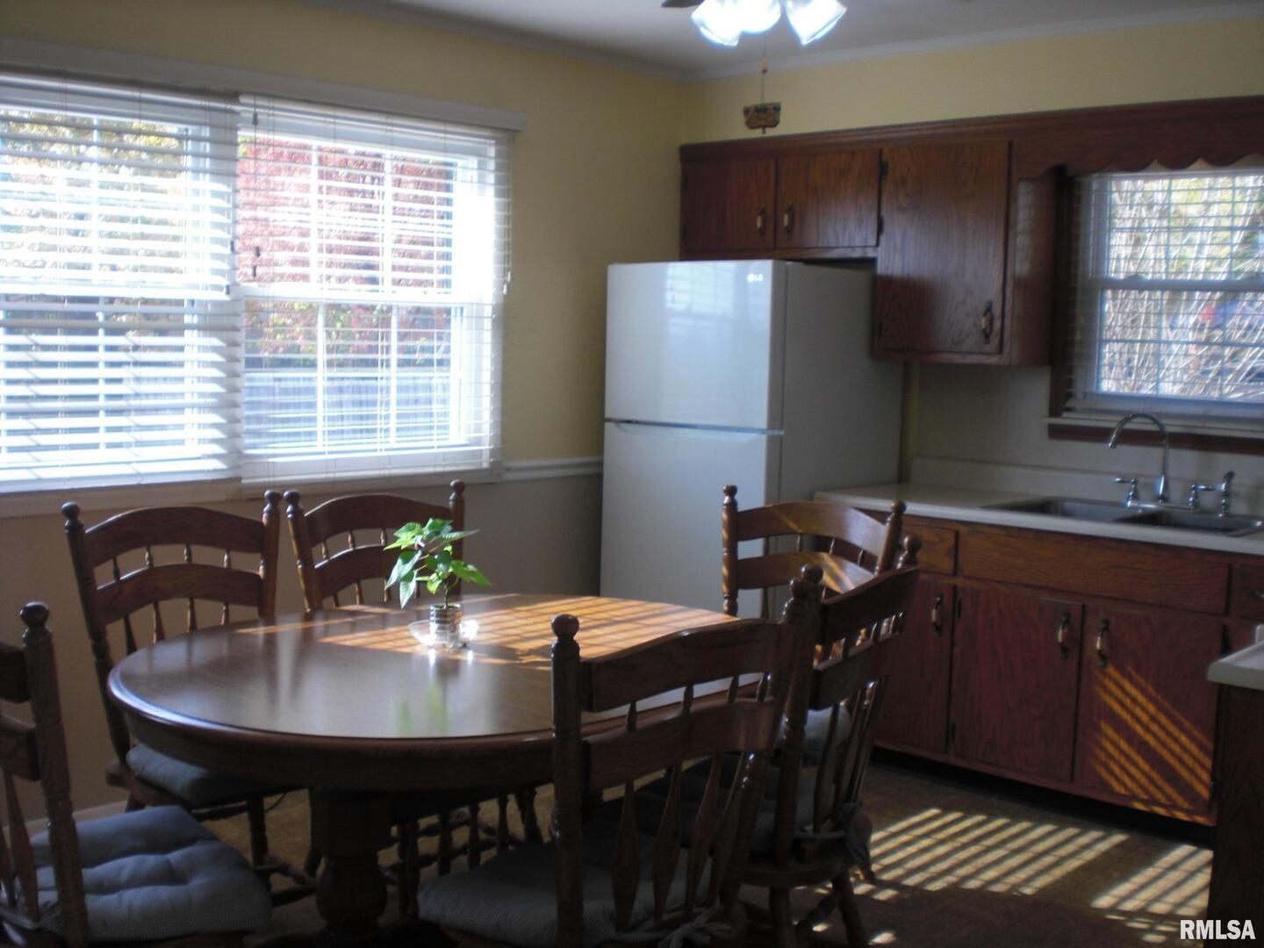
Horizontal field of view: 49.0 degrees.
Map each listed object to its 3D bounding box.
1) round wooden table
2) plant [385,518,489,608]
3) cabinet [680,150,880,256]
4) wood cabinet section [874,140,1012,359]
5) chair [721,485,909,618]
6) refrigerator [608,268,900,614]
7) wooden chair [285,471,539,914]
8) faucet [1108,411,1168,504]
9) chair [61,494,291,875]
[{"bbox_3d":[-0.344,0.749,2.959,1.430,0.750,1.140,-3,8,-38],"label":"round wooden table"},{"bbox_3d":[-0.417,0.191,2.969,0.210,0.180,0.185,0,6,-8],"label":"plant"},{"bbox_3d":[0.615,-0.979,5.105,0.860,0.400,0.330,7,8,40],"label":"cabinet"},{"bbox_3d":[1.126,-0.747,4.717,0.500,0.740,0.310,6,8,40],"label":"wood cabinet section"},{"bbox_3d":[0.306,0.580,3.388,0.490,1.025,0.560,5,7,33],"label":"chair"},{"bbox_3d":[0.423,0.095,4.948,0.710,1.660,0.800,7,8,40],"label":"refrigerator"},{"bbox_3d":[-0.485,0.574,3.276,0.490,1.025,0.560,-3,8,-35],"label":"wooden chair"},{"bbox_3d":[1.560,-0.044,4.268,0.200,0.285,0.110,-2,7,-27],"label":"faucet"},{"bbox_3d":[-0.885,0.597,2.983,0.490,1.025,0.560,-3,8,-37],"label":"chair"}]

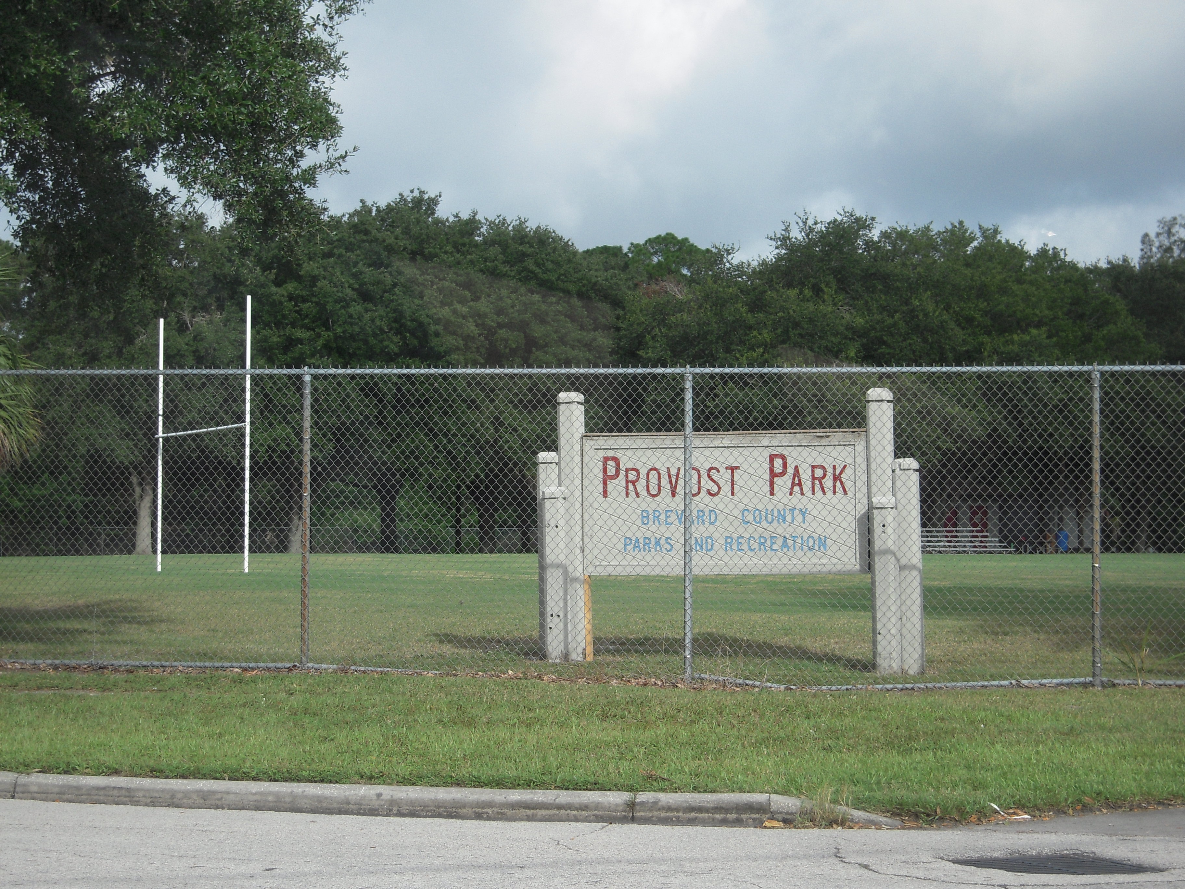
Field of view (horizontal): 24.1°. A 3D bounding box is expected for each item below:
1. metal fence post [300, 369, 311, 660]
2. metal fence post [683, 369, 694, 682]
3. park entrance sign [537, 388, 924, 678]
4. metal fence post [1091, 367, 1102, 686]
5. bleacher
[{"bbox_3d":[-2.240,0.571,21.660,0.065,2.336,0.065,0,-2,13],"label":"metal fence post"},{"bbox_3d":[0.720,0.612,20.950,0.065,2.364,0.065,0,-2,13],"label":"metal fence post"},{"bbox_3d":[1.120,0.725,23.250,3.280,2.380,0.480,0,-2,13],"label":"park entrance sign"},{"bbox_3d":[3.680,0.602,20.240,0.065,2.358,0.065,0,-2,13],"label":"metal fence post"},{"bbox_3d":[15.070,4.040,115.500,4.570,1.070,2.650,1,-2,-28],"label":"bleacher"}]

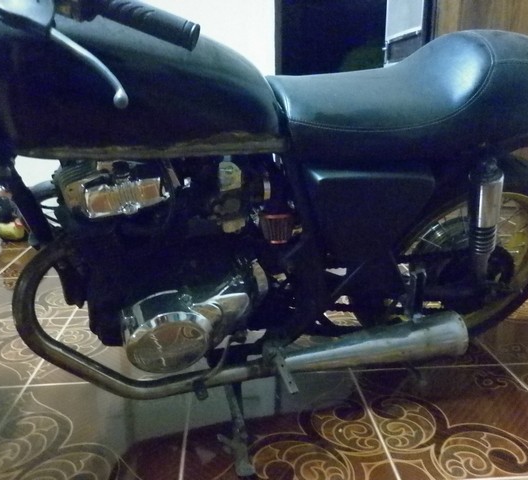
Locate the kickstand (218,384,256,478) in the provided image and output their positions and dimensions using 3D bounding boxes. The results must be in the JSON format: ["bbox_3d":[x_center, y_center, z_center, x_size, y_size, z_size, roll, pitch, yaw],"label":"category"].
[{"bbox_3d":[-0.054,0.357,1.086,0.085,0.060,0.270,3,58,-20],"label":"kickstand"}]

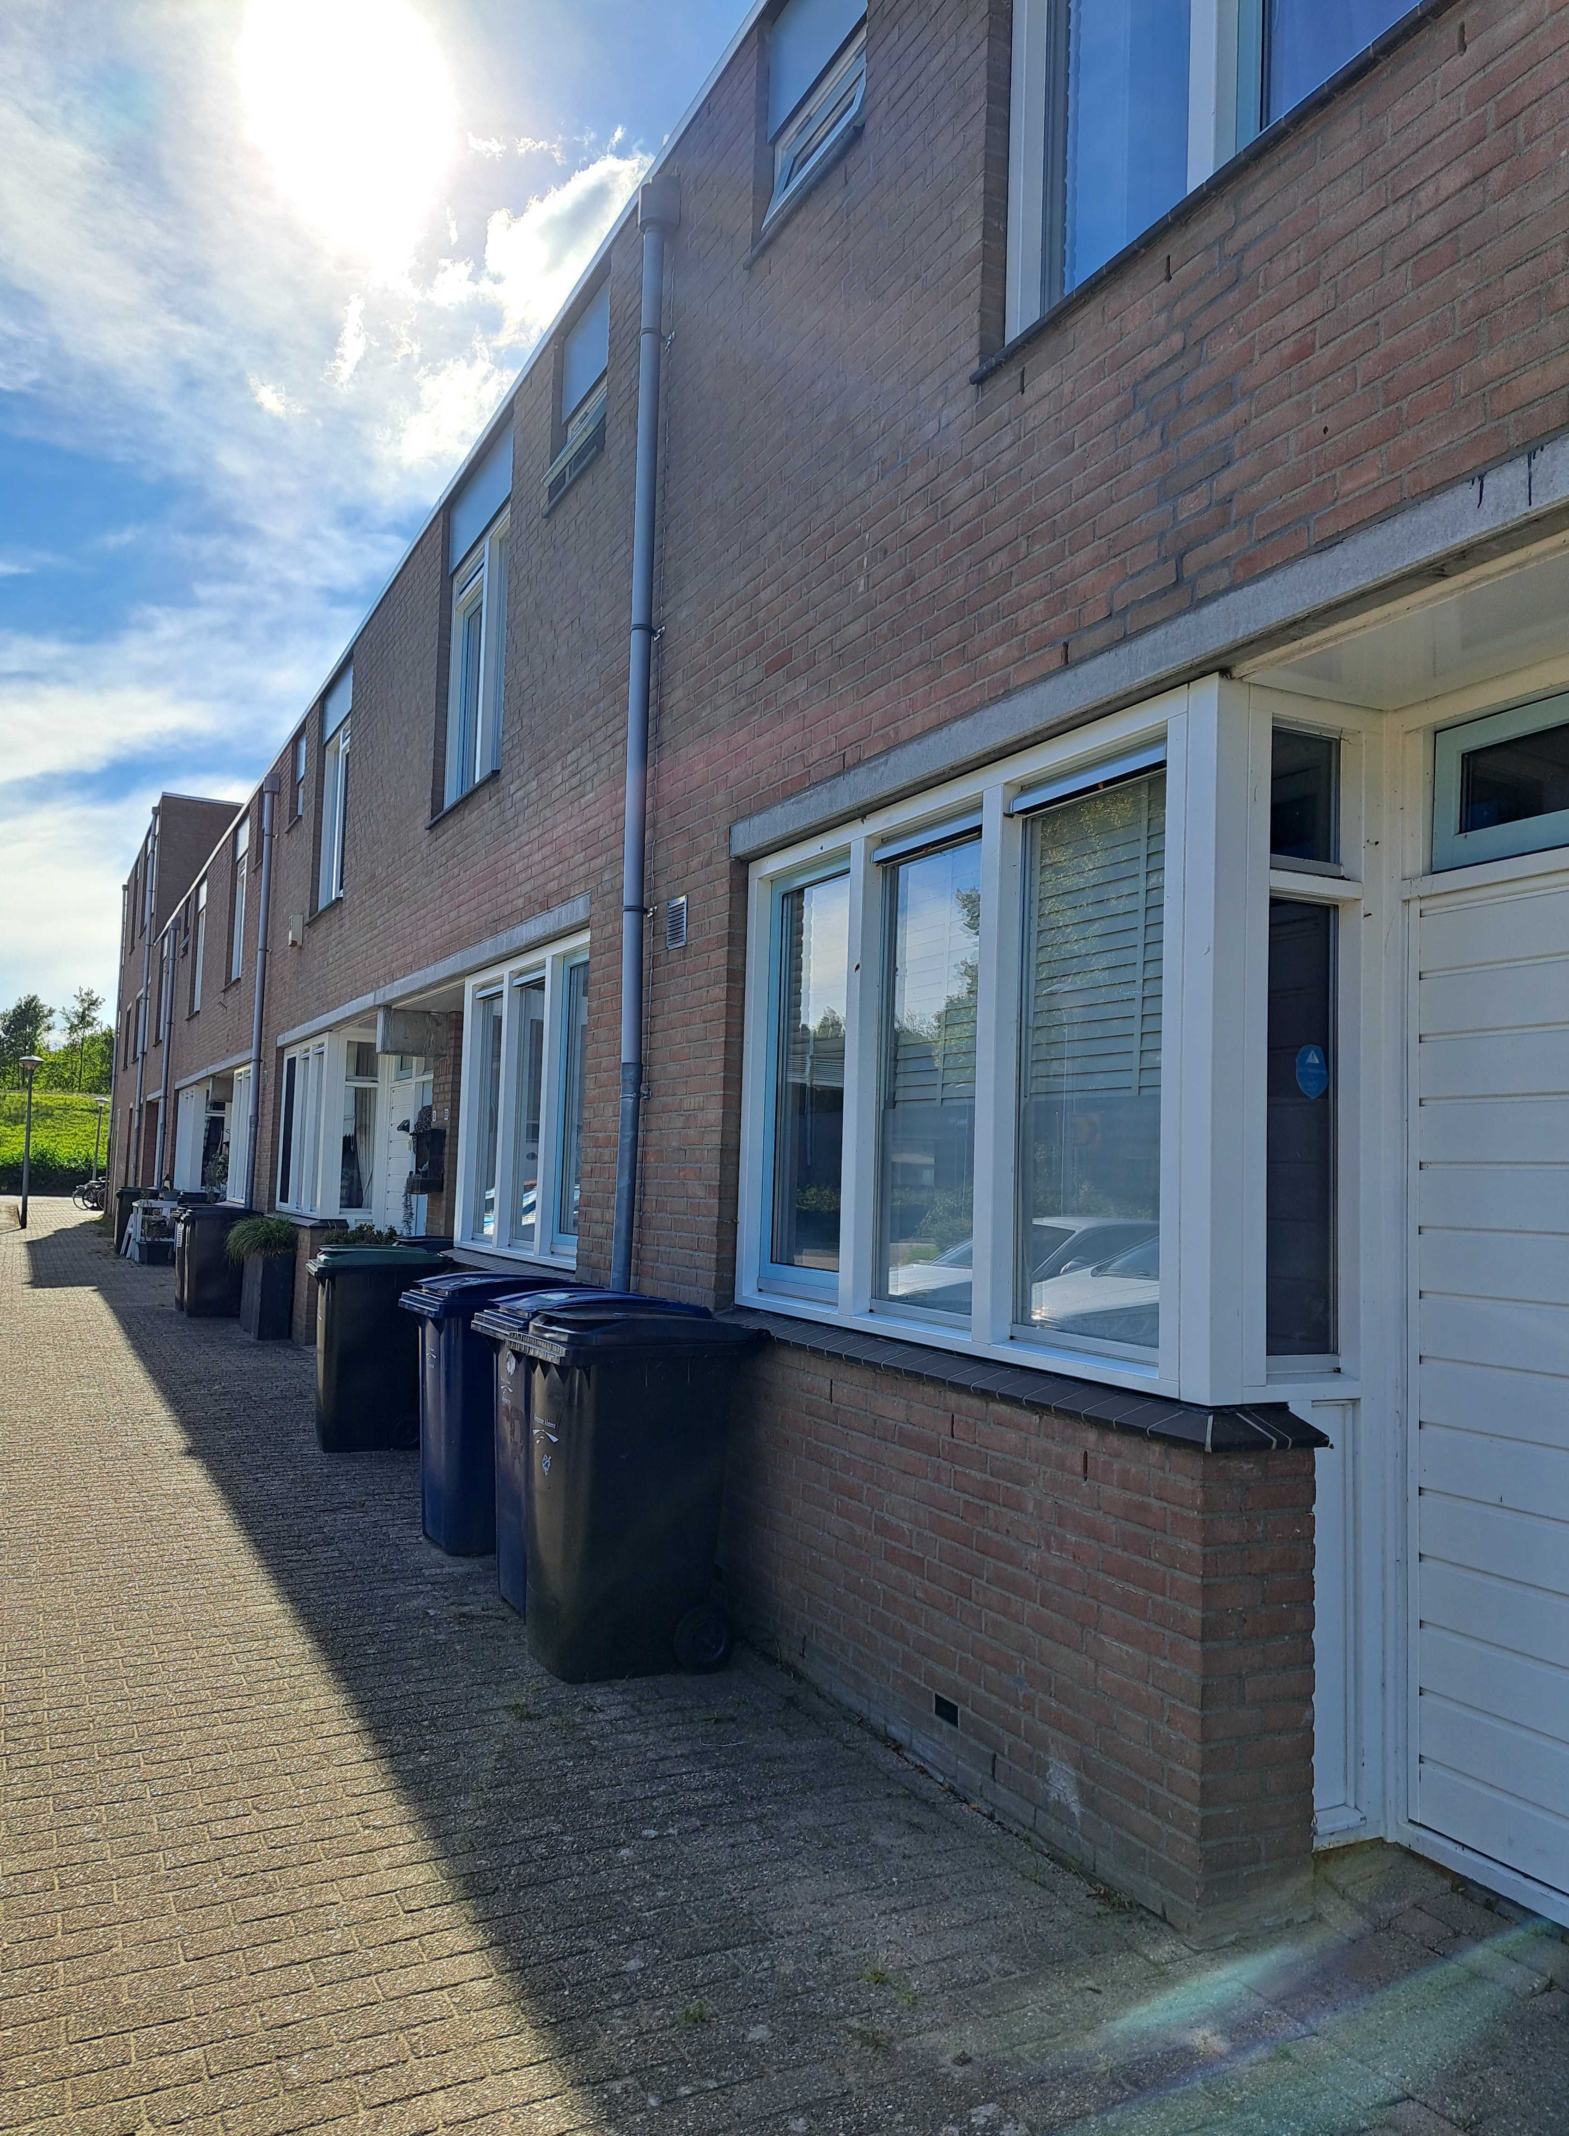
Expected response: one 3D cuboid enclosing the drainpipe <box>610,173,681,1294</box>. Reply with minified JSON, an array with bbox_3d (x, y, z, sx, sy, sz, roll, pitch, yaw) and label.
[{"bbox_3d":[-0.619,-0.895,5.998,0.190,5.635,0.200,4,-5,-27],"label":"drainpipe"}]

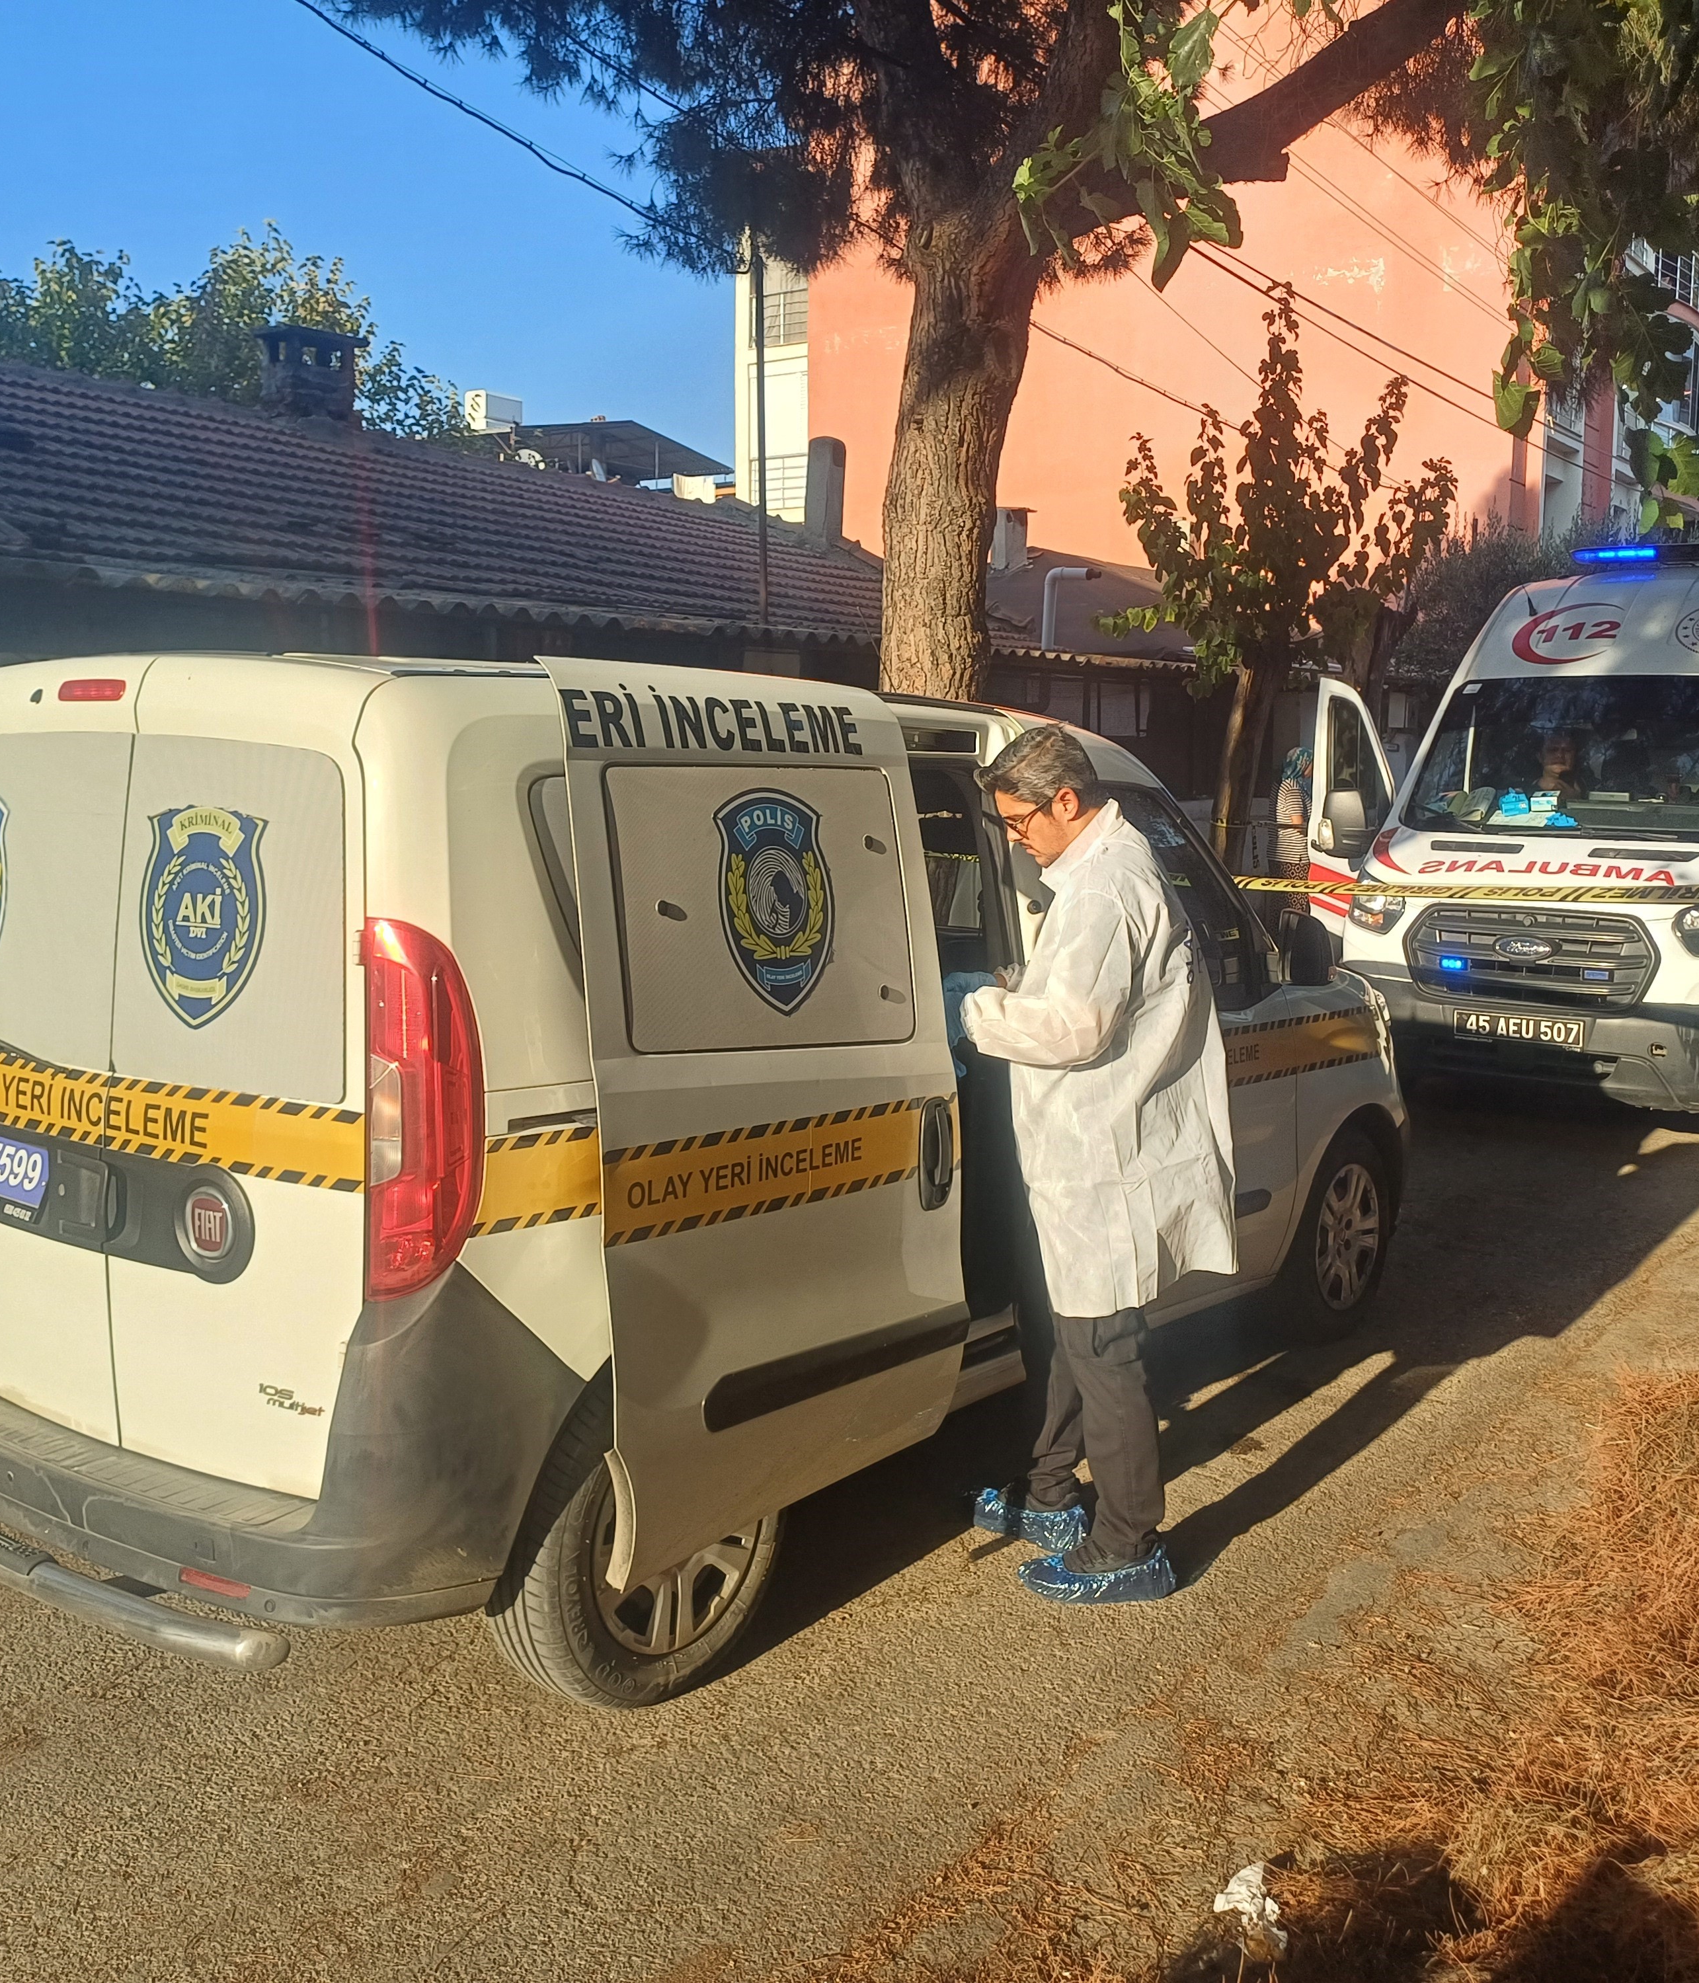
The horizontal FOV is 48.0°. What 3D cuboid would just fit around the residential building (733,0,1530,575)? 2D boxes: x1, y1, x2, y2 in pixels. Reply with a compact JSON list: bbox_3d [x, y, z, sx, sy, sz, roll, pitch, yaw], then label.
[{"bbox_3d":[7.391,-9.814,34.670,14.100,14.500,12.500,6,9,37],"label":"residential building"}]

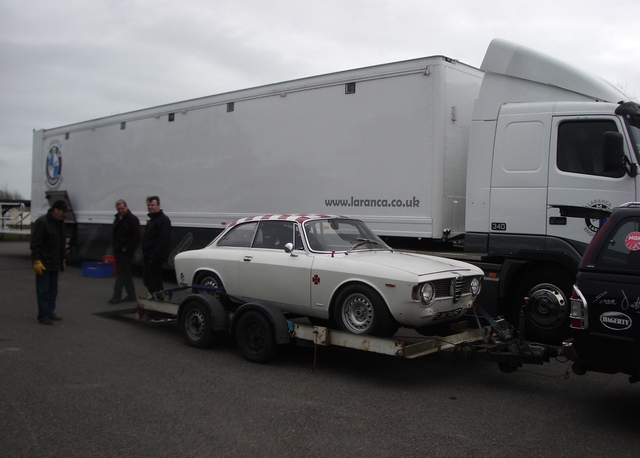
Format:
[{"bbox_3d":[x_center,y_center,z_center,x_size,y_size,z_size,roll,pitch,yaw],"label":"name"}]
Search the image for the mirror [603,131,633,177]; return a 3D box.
[{"bbox_3d":[3.448,-0.863,7.500,0.220,0.530,0.380,2,2,43],"label":"mirror"}]

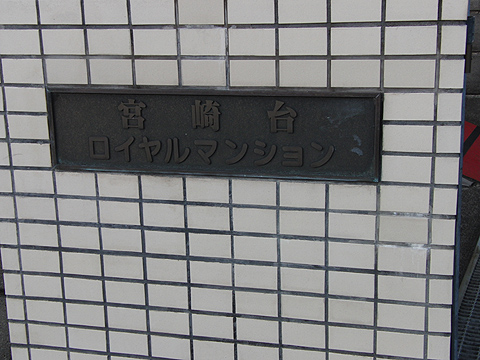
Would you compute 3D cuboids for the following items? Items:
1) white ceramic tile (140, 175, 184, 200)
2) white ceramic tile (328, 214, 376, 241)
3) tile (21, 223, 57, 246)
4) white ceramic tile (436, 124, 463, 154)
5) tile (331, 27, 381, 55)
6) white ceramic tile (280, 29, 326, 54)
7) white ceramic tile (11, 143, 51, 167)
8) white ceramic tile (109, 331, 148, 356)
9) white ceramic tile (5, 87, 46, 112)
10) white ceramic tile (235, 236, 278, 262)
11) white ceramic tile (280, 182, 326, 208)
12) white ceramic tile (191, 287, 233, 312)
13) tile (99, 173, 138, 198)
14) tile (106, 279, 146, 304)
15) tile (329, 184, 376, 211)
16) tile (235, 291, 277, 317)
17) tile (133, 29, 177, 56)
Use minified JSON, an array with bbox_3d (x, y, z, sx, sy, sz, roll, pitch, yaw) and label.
[{"bbox_3d":[-0.186,0.018,1.907,0.108,0.061,0.010,3,15,15],"label":"white ceramic tile"},{"bbox_3d":[0.260,0.106,1.840,0.108,0.060,0.010,2,15,14],"label":"white ceramic tile"},{"bbox_3d":[-0.515,0.140,2.035,0.108,0.061,0.010,2,15,15],"label":"tile"},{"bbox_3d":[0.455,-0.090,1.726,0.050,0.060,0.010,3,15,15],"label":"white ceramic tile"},{"bbox_3d":[0.251,-0.303,1.714,0.108,0.060,0.010,3,15,15],"label":"tile"},{"bbox_3d":[0.139,-0.305,1.739,0.108,0.061,0.010,2,15,15],"label":"white ceramic tile"},{"bbox_3d":[-0.520,-0.064,1.976,0.108,0.061,0.010,3,15,15],"label":"white ceramic tile"},{"bbox_3d":[-0.291,0.426,2.073,0.108,0.060,0.010,2,15,14],"label":"white ceramic tile"},{"bbox_3d":[-0.525,-0.199,1.948,0.108,0.061,0.010,2,15,15],"label":"white ceramic tile"},{"bbox_3d":[0.038,0.166,1.900,0.108,0.060,0.010,3,15,15],"label":"white ceramic tile"},{"bbox_3d":[0.146,0.033,1.844,0.108,0.060,0.010,3,15,15],"label":"white ceramic tile"},{"bbox_3d":[-0.070,0.299,1.980,0.108,0.060,0.010,2,15,14],"label":"white ceramic tile"},{"bbox_3d":[-0.301,0.013,1.963,0.108,0.060,0.010,3,15,15],"label":"tile"},{"bbox_3d":[-0.294,0.289,2.038,0.108,0.060,0.010,2,15,14],"label":"tile"},{"bbox_3d":[0.258,0.038,1.811,0.108,0.060,0.010,2,15,15],"label":"tile"},{"bbox_3d":[0.042,0.303,1.951,0.108,0.060,0.010,2,15,14],"label":"tile"},{"bbox_3d":[-0.198,-0.323,1.849,0.108,0.060,0.010,2,15,14],"label":"tile"}]

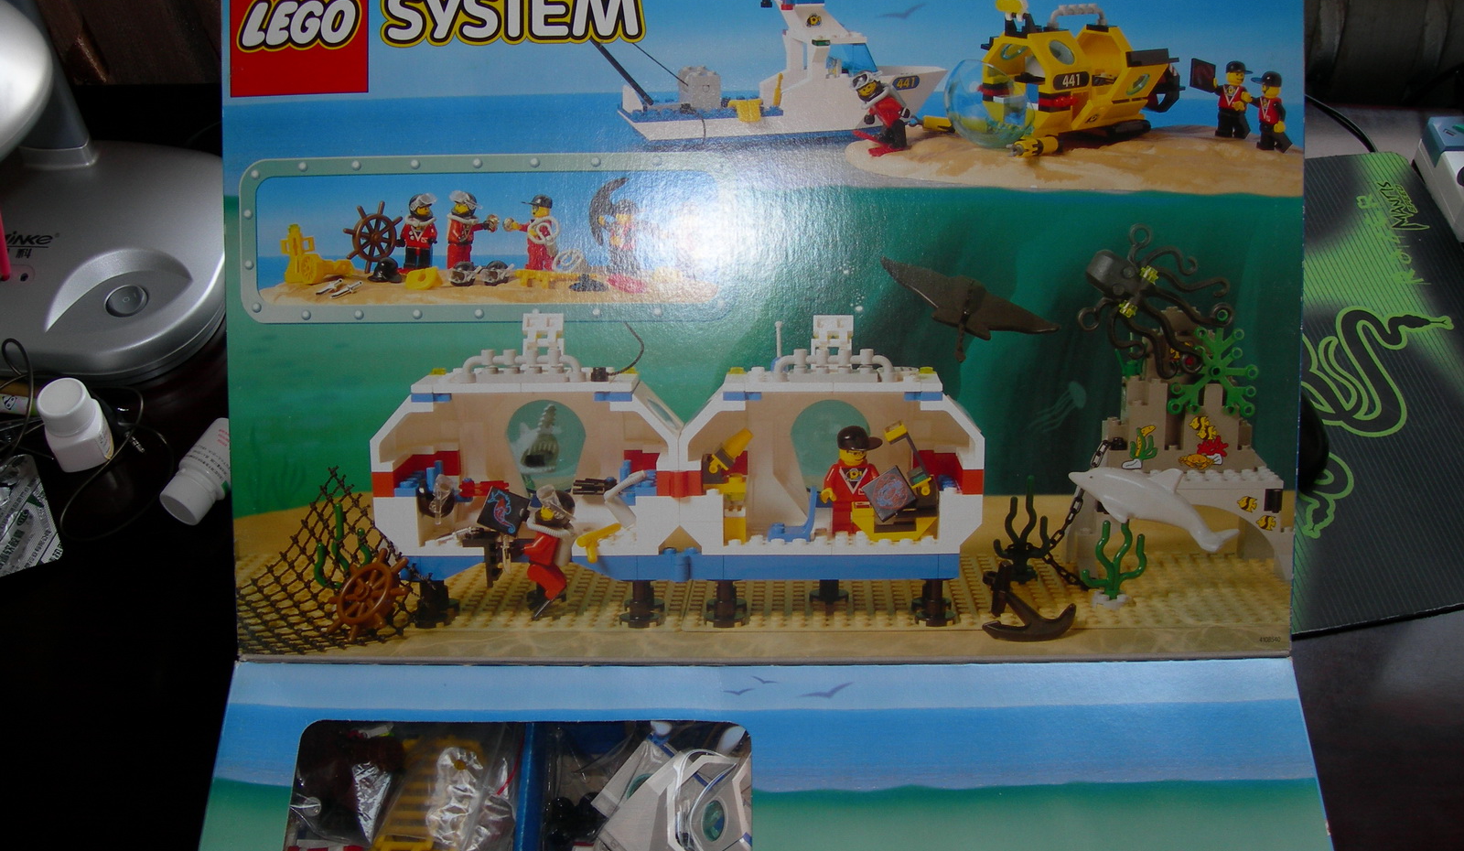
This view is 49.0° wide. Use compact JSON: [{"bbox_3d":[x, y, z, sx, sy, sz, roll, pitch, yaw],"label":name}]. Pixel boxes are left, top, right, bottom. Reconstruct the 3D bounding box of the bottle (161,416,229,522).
[{"bbox_3d":[-0.249,0.022,0.768,0.027,0.027,0.051,23,58,13],"label":"bottle"}]

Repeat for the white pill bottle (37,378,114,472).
[{"bbox_3d":[-0.314,0.000,0.767,0.026,0.043,0.026,-13,57,-12],"label":"white pill bottle"}]

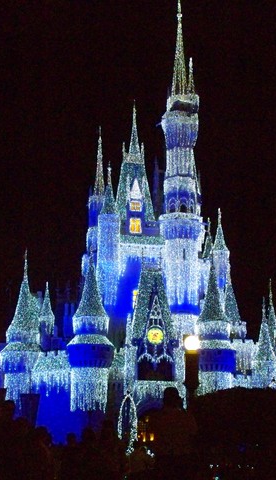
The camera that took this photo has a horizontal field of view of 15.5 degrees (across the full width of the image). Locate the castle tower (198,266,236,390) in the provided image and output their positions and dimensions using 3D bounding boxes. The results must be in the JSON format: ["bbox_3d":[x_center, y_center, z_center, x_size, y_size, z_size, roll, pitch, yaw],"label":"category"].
[{"bbox_3d":[7.507,8.464,98.000,3.445,12.728,3.445,1,-11,-8],"label":"castle tower"}]

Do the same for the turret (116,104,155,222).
[{"bbox_3d":[-0.300,-8.337,111.000,3.658,12.251,3.658,1,-11,-8],"label":"turret"}]

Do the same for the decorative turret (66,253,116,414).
[{"bbox_3d":[-4.265,8.843,91.395,4.290,15.050,4.290,1,-13,-6],"label":"decorative turret"}]

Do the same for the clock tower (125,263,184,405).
[{"bbox_3d":[1.499,9.356,97.000,4.964,13.663,4.964,1,-11,-8],"label":"clock tower"}]

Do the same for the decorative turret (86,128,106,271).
[{"bbox_3d":[-4.533,-4.667,112.000,2.186,15.931,2.186,1,-11,-8],"label":"decorative turret"}]

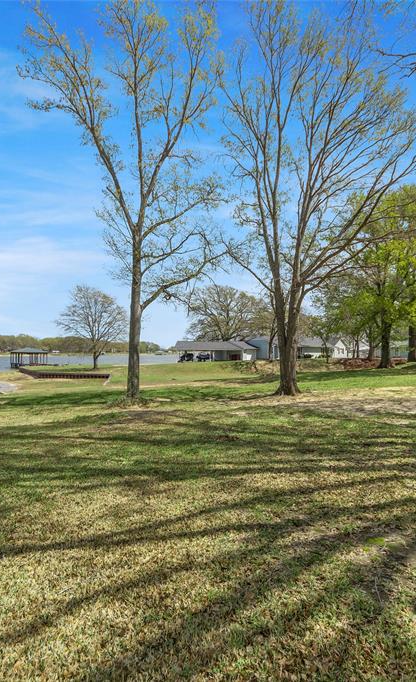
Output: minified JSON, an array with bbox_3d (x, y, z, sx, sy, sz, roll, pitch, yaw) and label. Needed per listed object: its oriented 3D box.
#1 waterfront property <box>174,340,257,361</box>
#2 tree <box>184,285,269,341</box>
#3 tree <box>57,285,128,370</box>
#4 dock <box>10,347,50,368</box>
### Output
[{"bbox_3d":[2.052,2.328,76.865,16.000,4.160,8.000,-1,-2,25],"label":"waterfront property"},{"bbox_3d":[4.663,-4.758,86.176,20.000,18.960,20.000,0,-2,3],"label":"tree"},{"bbox_3d":[-19.629,-2.338,57.093,10.800,14.030,10.800,1,-2,-19],"label":"tree"},{"bbox_3d":[-44.343,4.071,84.917,7.300,5.310,7.300,0,-2,-14],"label":"dock"}]

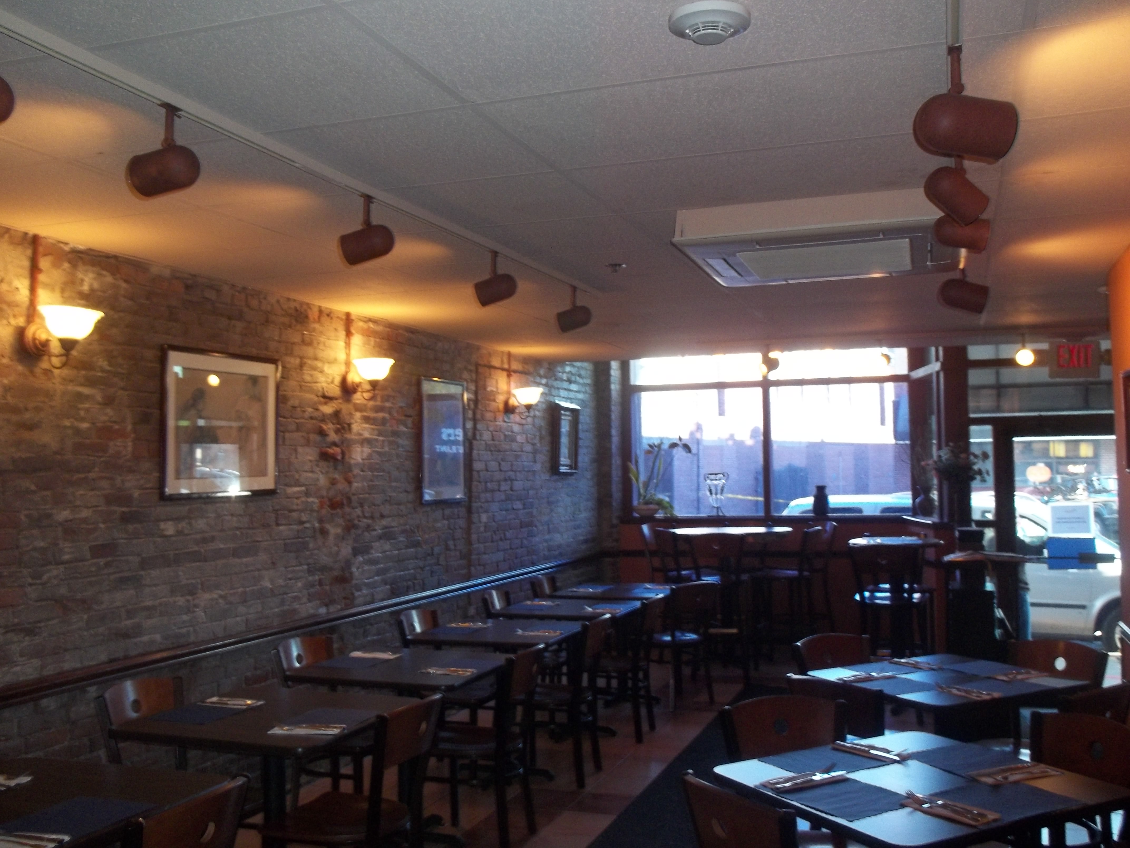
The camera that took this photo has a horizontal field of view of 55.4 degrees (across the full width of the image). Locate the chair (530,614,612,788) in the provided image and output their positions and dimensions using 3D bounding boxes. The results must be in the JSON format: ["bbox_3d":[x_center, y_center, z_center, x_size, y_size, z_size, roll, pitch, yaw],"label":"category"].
[{"bbox_3d":[-0.046,1.421,5.673,0.500,0.830,0.420,-2,-3,22],"label":"chair"}]

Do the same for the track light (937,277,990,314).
[{"bbox_3d":[1.678,-0.532,4.524,0.200,0.115,0.115,16,1,14],"label":"track light"}]

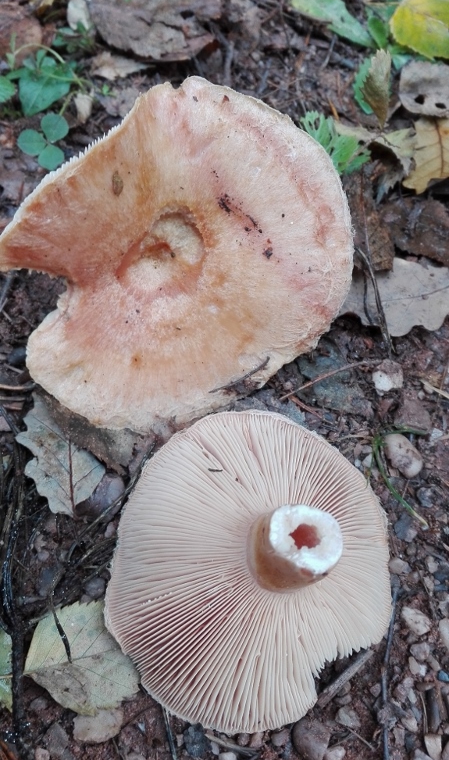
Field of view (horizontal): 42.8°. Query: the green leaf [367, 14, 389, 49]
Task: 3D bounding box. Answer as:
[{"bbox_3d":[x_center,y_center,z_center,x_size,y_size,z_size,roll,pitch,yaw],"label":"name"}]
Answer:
[{"bbox_3d":[0.120,-0.272,0.447,0.012,0.008,0.030,-6,65,-3],"label":"green leaf"}]

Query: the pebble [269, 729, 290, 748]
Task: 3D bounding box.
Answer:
[{"bbox_3d":[0.025,0.162,0.258,0.009,0.006,0.006,-19,66,-9],"label":"pebble"}]

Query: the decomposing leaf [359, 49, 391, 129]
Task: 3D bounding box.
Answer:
[{"bbox_3d":[0.081,-0.157,0.309,0.016,0.016,0.045,10,72,3],"label":"decomposing leaf"}]

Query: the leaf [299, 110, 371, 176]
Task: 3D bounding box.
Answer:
[{"bbox_3d":[0.061,-0.136,0.327,0.043,0.012,0.034,37,72,14],"label":"leaf"}]

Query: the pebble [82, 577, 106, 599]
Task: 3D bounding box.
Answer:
[{"bbox_3d":[-0.061,0.097,0.269,0.010,0.006,0.009,-5,68,-2],"label":"pebble"}]

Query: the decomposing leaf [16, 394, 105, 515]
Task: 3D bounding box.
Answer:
[{"bbox_3d":[-0.076,0.034,0.264,0.038,0.009,0.059,-10,68,-4],"label":"decomposing leaf"}]

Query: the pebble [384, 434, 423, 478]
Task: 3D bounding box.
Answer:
[{"bbox_3d":[0.091,0.038,0.291,0.015,0.010,0.025,-29,71,-11],"label":"pebble"}]

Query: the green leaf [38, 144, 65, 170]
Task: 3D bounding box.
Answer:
[{"bbox_3d":[-0.117,-0.152,0.391,0.016,0.003,0.020,-25,68,-11],"label":"green leaf"}]

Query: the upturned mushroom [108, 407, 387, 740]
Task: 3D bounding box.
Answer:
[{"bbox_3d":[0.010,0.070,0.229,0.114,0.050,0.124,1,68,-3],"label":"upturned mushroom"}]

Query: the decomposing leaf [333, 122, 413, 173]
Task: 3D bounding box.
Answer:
[{"bbox_3d":[0.086,-0.134,0.327,0.044,0.016,0.036,7,68,3],"label":"decomposing leaf"}]

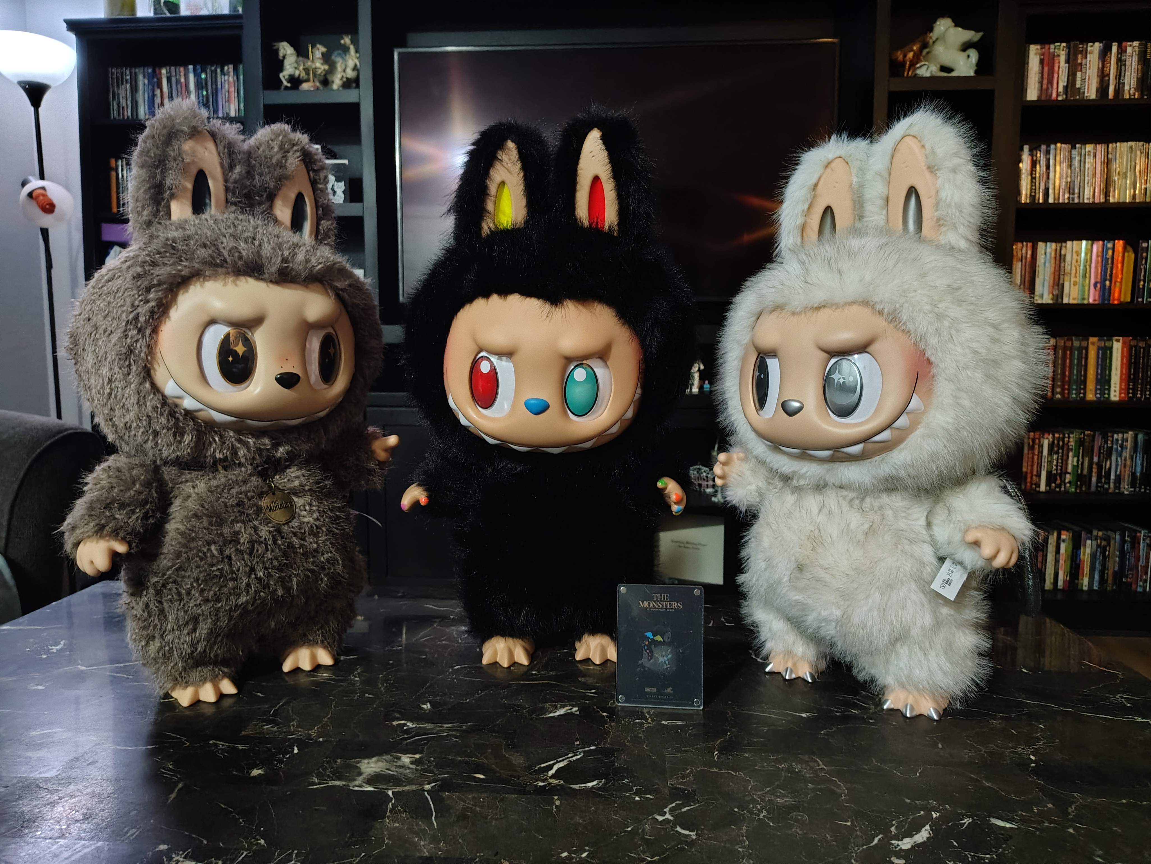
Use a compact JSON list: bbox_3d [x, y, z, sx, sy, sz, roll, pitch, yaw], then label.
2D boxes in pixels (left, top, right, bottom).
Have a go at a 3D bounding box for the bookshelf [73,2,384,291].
[{"bbox_3d":[-1.178,-0.401,2.928,1.052,2.100,0.380,0,5,3],"label":"bookshelf"}]

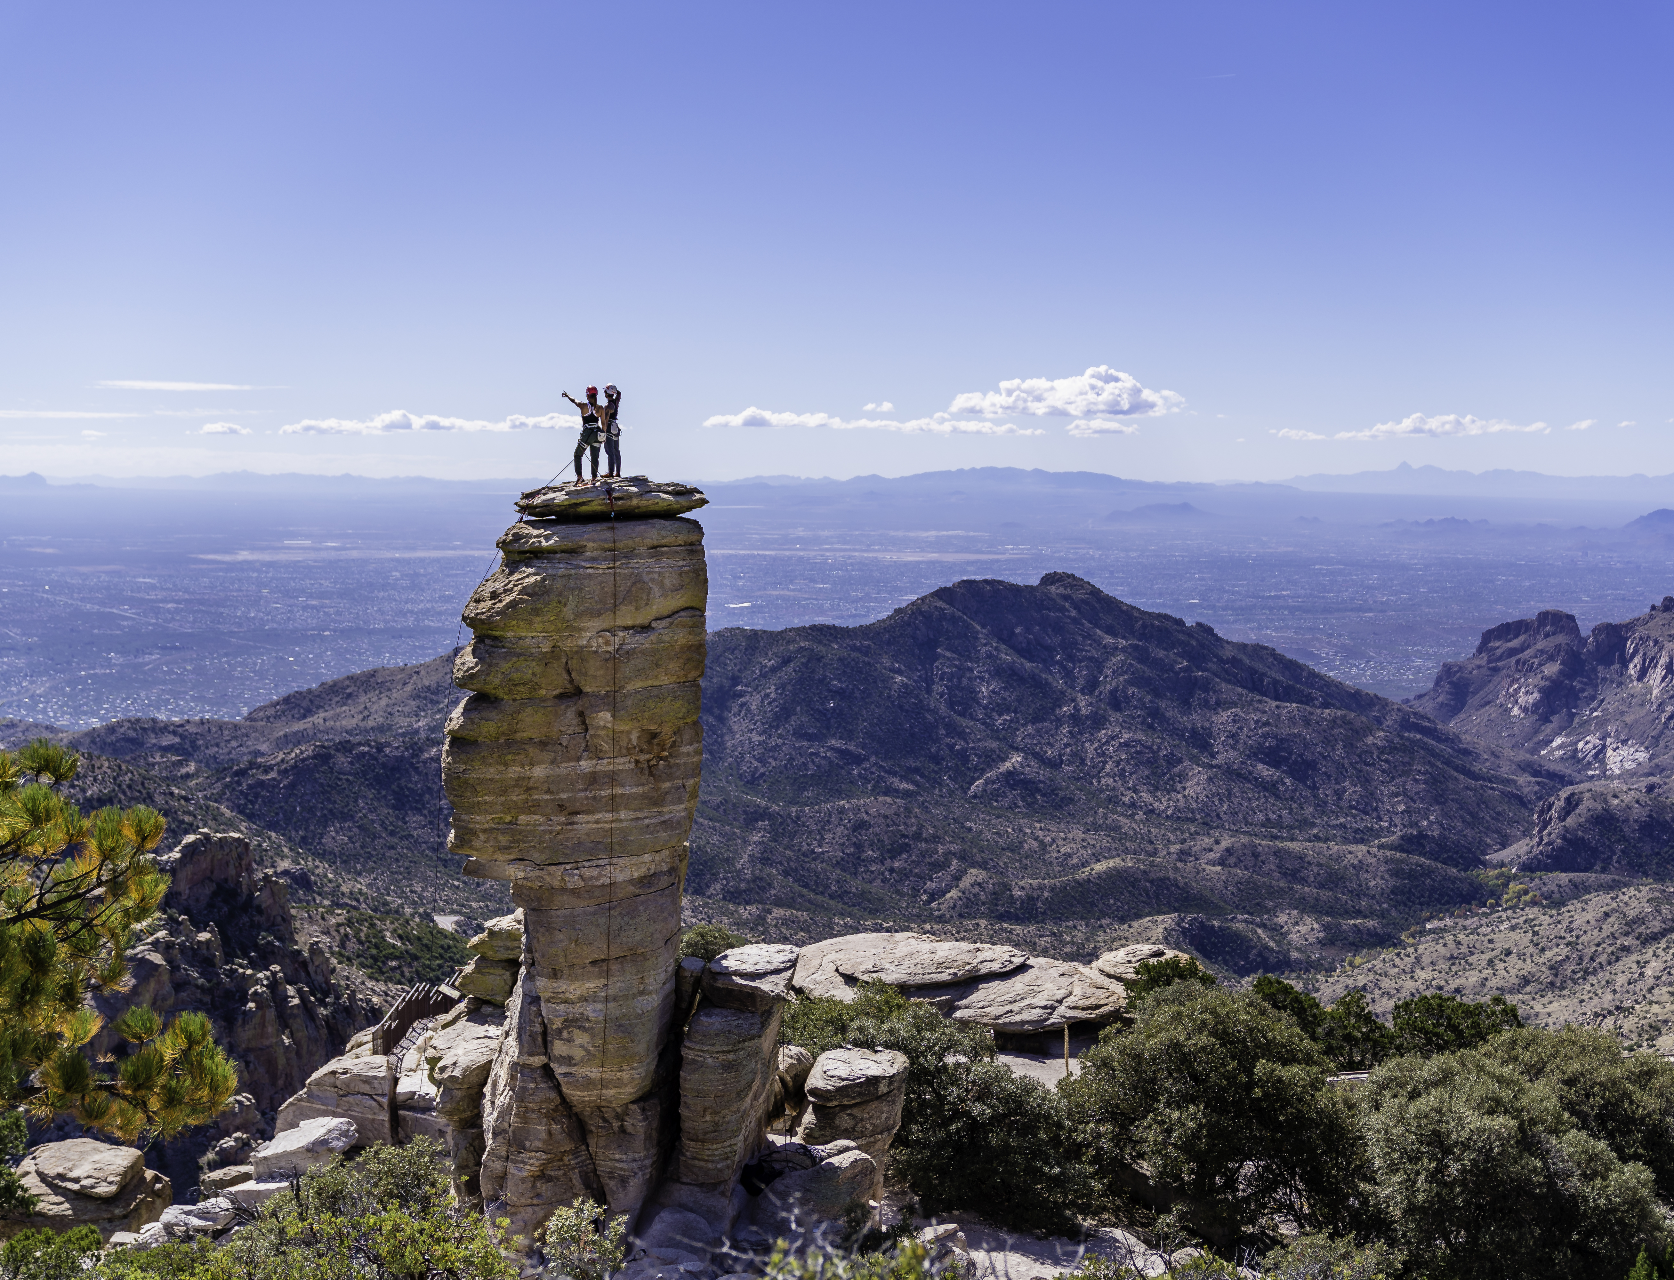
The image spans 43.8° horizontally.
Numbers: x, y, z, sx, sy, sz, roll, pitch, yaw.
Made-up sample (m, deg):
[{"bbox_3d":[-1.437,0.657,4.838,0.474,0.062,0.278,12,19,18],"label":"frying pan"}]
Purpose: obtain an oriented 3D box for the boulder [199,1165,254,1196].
[{"bbox_3d":[-13.037,11.570,44.500,1.250,0.520,0.950,0,5,0],"label":"boulder"}]

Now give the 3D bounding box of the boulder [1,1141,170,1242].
[{"bbox_3d":[-13.632,10.033,38.000,2.900,1.400,2.200,0,5,0],"label":"boulder"}]

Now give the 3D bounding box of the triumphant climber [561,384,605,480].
[{"bbox_3d":[-4.377,-3.534,35.800,0.720,1.680,0.500,-1,5,-15],"label":"triumphant climber"}]

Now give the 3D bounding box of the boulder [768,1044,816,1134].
[{"bbox_3d":[-0.968,8.849,41.000,1.050,1.450,1.100,0,5,0],"label":"boulder"}]

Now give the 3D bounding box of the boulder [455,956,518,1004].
[{"bbox_3d":[-7.100,6.953,42.500,1.300,0.800,1.200,0,5,0],"label":"boulder"}]

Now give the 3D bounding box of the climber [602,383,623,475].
[{"bbox_3d":[-4.026,-3.753,37.400,0.420,1.690,0.360,-1,5,-12],"label":"climber"}]

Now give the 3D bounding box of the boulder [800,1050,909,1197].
[{"bbox_3d":[0.302,9.150,39.000,1.950,2.500,1.800,-1,5,-10],"label":"boulder"}]

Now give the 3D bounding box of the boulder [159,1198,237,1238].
[{"bbox_3d":[-12.892,11.676,42.000,1.500,0.600,1.000,0,5,0],"label":"boulder"}]

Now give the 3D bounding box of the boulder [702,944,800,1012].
[{"bbox_3d":[-1.500,6.007,37.000,1.650,0.800,1.700,0,5,0],"label":"boulder"}]

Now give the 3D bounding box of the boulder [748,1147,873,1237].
[{"bbox_3d":[-0.399,9.370,35.400,2.100,1.200,1.500,0,5,0],"label":"boulder"}]

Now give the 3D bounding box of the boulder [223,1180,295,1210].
[{"bbox_3d":[-12.120,11.705,43.800,1.450,0.400,0.950,0,5,0],"label":"boulder"}]

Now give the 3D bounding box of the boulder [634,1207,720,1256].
[{"bbox_3d":[-2.631,9.826,34.600,1.400,0.750,1.200,0,5,0],"label":"boulder"}]

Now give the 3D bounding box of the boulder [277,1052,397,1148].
[{"bbox_3d":[-10.816,9.910,45.000,2.500,1.600,2.200,0,5,0],"label":"boulder"}]

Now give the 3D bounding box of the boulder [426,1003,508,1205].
[{"bbox_3d":[-6.717,8.424,37.800,1.600,3.400,2.000,0,5,0],"label":"boulder"}]

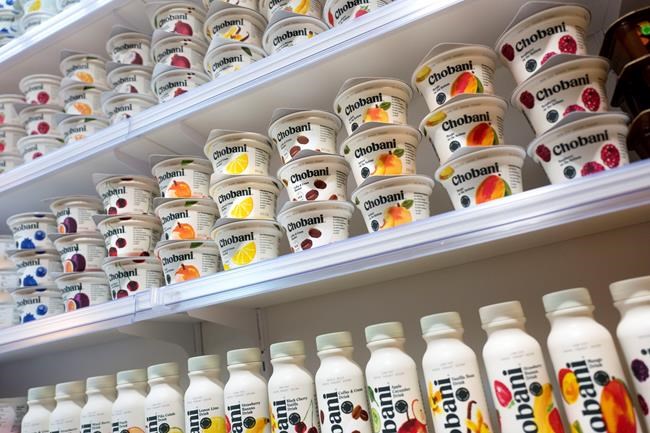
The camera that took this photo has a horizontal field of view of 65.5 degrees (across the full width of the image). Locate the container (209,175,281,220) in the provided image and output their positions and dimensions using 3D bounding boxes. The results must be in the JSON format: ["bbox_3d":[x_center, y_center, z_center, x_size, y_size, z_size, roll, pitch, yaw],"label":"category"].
[{"bbox_3d":[-0.102,-0.007,0.654,0.096,0.058,0.100,-12,-19,12],"label":"container"}]

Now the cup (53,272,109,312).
[{"bbox_3d":[-0.354,0.123,0.756,0.096,0.058,0.100,-18,-21,27],"label":"cup"}]

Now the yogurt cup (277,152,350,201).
[{"bbox_3d":[-0.009,-0.030,0.633,0.097,0.058,0.097,-12,-16,11],"label":"yogurt cup"}]

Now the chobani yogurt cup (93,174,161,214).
[{"bbox_3d":[-0.288,-0.017,0.755,0.096,0.063,0.096,-15,-17,21],"label":"chobani yogurt cup"}]

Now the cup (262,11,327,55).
[{"bbox_3d":[-0.035,-0.216,0.684,0.096,0.058,0.100,-7,-19,-2],"label":"cup"}]

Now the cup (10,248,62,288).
[{"bbox_3d":[-0.461,0.096,0.826,0.097,0.058,0.097,-8,-16,-2],"label":"cup"}]

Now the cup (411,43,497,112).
[{"bbox_3d":[0.152,-0.140,0.569,0.096,0.063,0.096,-17,-18,26],"label":"cup"}]

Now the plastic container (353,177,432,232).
[{"bbox_3d":[0.079,0.000,0.561,0.096,0.058,0.100,-7,-19,-2],"label":"plastic container"}]

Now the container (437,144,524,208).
[{"bbox_3d":[0.171,-0.026,0.535,0.096,0.063,0.096,-17,-18,27],"label":"container"}]

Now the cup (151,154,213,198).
[{"bbox_3d":[-0.194,-0.037,0.718,0.097,0.058,0.097,-8,-16,-2],"label":"cup"}]

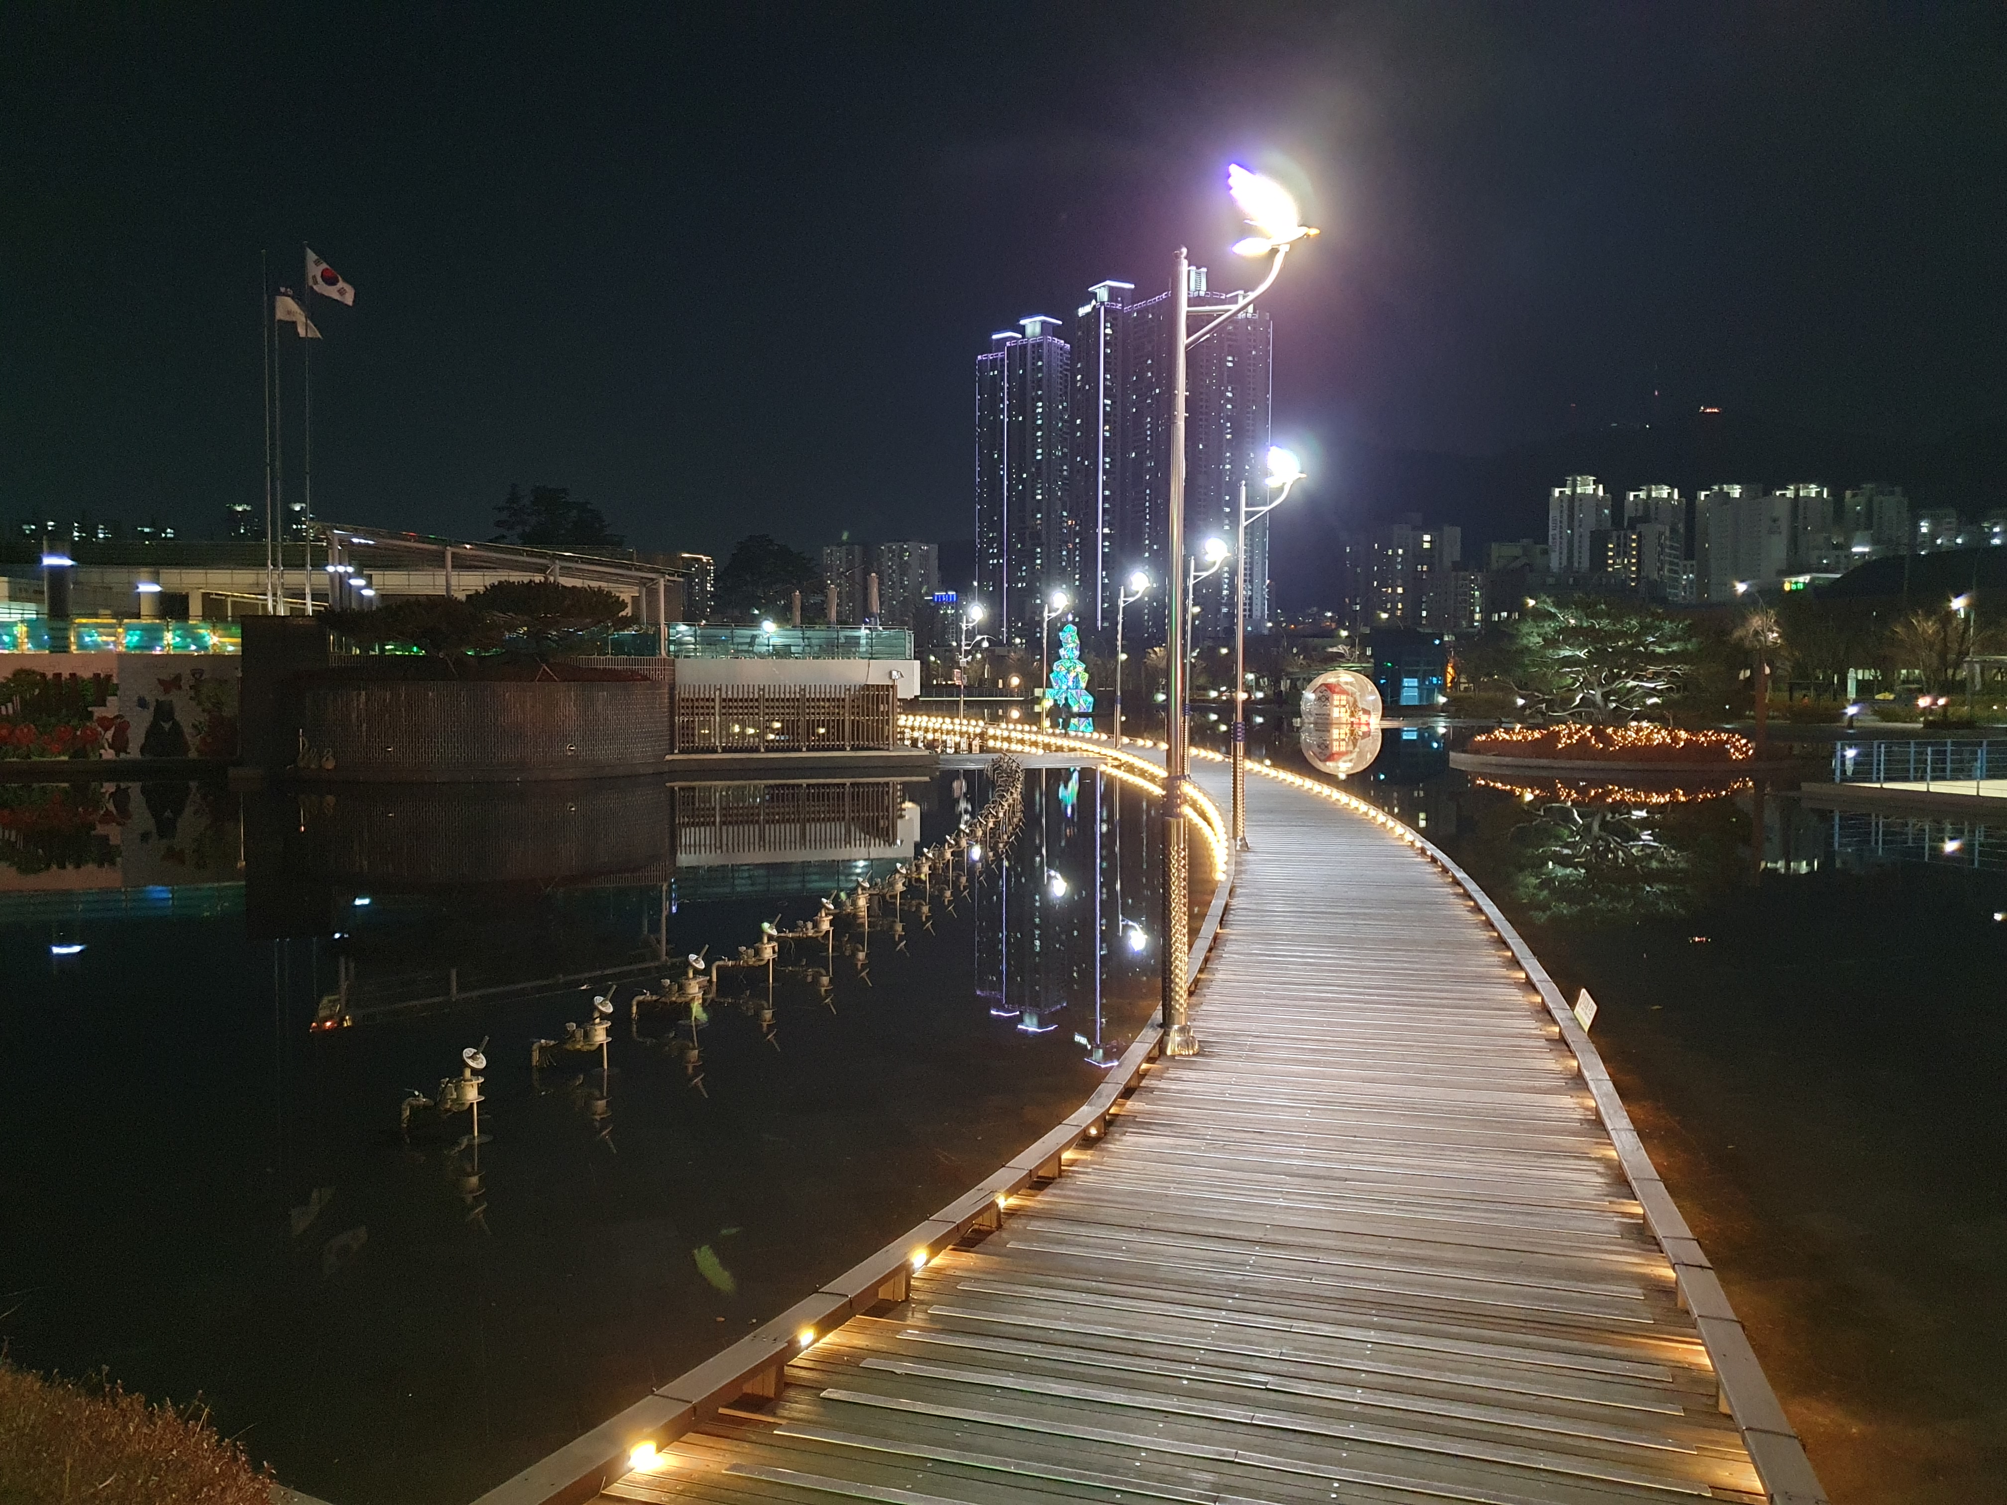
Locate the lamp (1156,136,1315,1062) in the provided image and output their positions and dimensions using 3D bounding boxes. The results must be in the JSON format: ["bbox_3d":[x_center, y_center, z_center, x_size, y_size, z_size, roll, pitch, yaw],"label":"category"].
[{"bbox_3d":[1.050,-0.601,6.742,0.750,3.970,0.450,1,3,15],"label":"lamp"}]

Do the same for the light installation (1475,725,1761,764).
[{"bbox_3d":[13.389,-0.318,33.199,6.228,0.640,5.536,0,3,0],"label":"light installation"}]

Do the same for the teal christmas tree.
[{"bbox_3d":[3.159,-3.963,71.434,2.301,4.394,2.301,0,3,0],"label":"teal christmas tree"}]

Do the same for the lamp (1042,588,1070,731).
[{"bbox_3d":[1.470,-2.412,41.693,0.750,3.970,0.450,0,3,-12],"label":"lamp"}]

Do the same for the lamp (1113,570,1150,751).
[{"bbox_3d":[2.848,-1.937,32.624,0.750,3.970,0.450,0,3,-6],"label":"lamp"}]

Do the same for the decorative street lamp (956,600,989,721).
[{"bbox_3d":[-1.001,-2.845,49.875,0.750,3.970,0.450,-1,3,-18],"label":"decorative street lamp"}]

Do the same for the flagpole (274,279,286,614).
[{"bbox_3d":[-13.934,-5.815,29.059,0.130,6.500,0.130,0,3,0],"label":"flagpole"}]

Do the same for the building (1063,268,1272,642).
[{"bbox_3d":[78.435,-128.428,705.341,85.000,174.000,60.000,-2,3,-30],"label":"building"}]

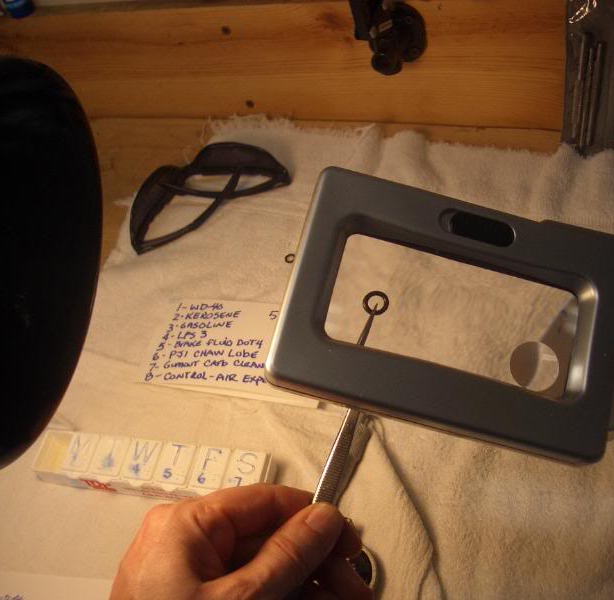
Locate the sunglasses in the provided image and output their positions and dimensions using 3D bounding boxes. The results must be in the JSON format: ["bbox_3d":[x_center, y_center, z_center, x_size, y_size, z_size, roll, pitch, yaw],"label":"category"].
[{"bbox_3d":[-0.088,-0.092,0.659,0.140,0.037,0.061,-26,49,-12],"label":"sunglasses"}]

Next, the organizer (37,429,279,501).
[{"bbox_3d":[-0.092,0.104,0.493,0.149,0.021,0.030,3,49,14],"label":"organizer"}]

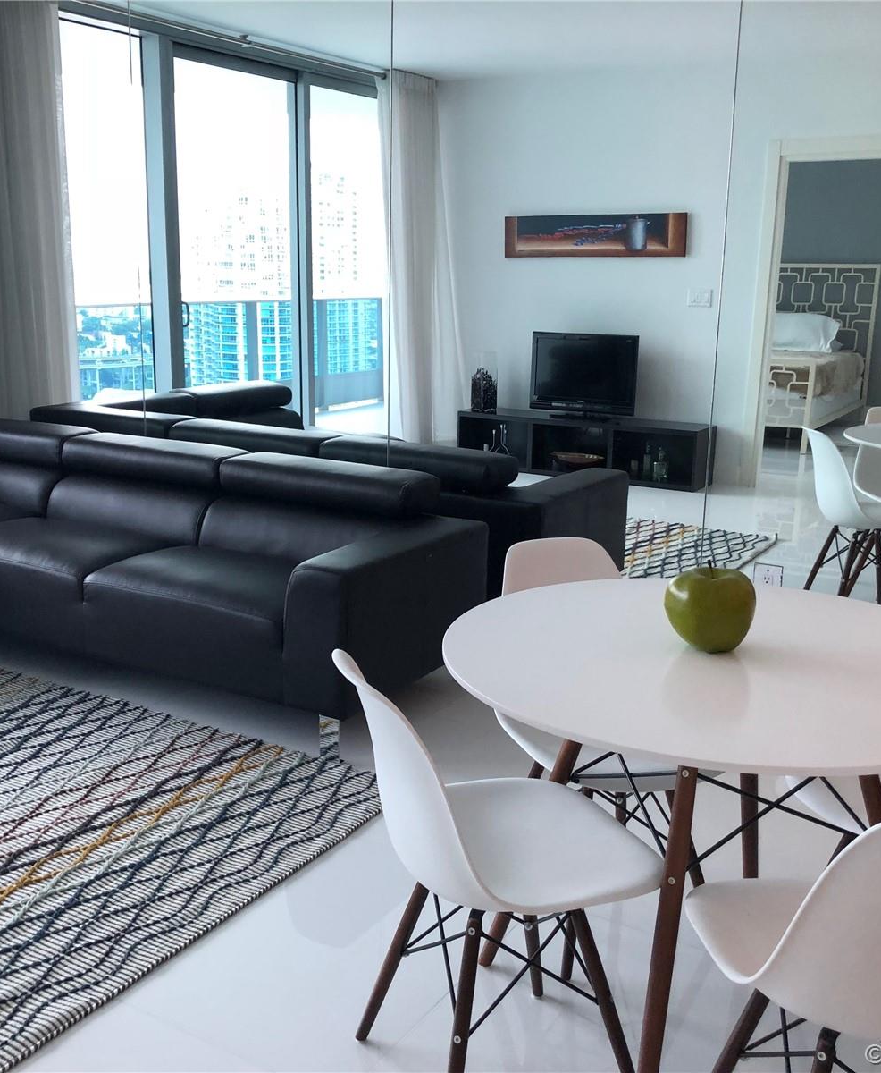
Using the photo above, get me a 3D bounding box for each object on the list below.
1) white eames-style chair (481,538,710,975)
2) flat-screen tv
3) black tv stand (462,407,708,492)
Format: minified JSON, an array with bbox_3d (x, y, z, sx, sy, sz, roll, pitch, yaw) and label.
[{"bbox_3d":[0.360,0.455,2.526,0.460,0.812,0.530,-5,14,-22],"label":"white eames-style chair"},{"bbox_3d":[1.004,-1.121,8.117,0.805,0.585,0.190,8,15,30],"label":"flat-screen tv"},{"bbox_3d":[0.985,-0.631,8.150,1.800,0.397,0.335,9,15,30],"label":"black tv stand"}]

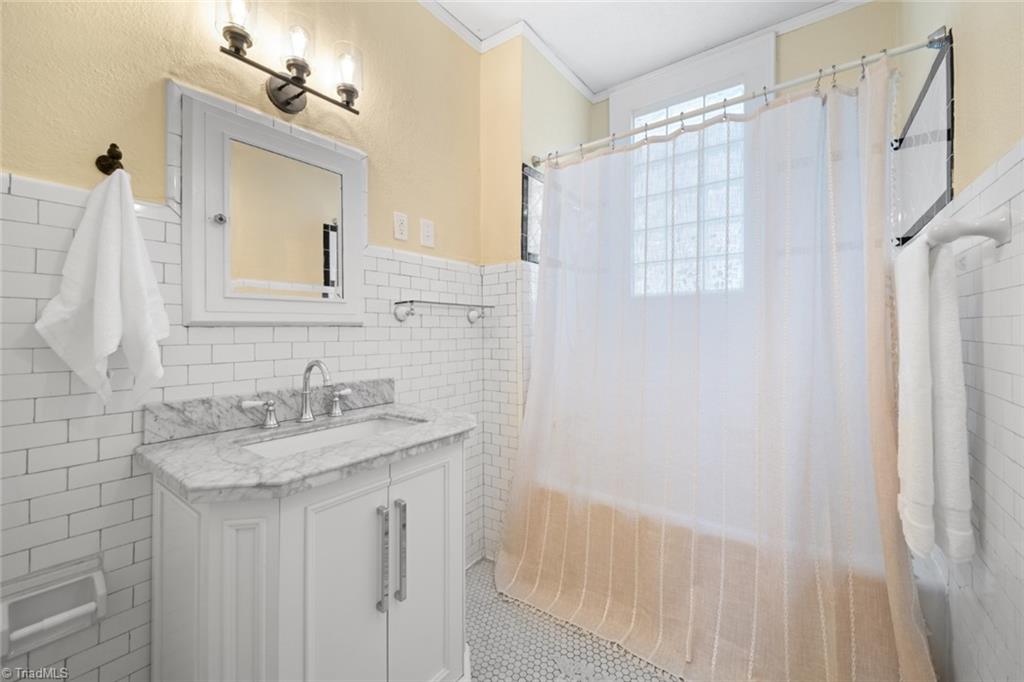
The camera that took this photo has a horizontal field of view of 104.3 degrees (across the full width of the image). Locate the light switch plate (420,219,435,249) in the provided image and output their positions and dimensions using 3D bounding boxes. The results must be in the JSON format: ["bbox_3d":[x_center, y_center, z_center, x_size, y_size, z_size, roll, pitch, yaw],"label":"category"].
[{"bbox_3d":[-0.369,-0.472,1.748,0.008,0.117,0.074,0,1,36],"label":"light switch plate"}]

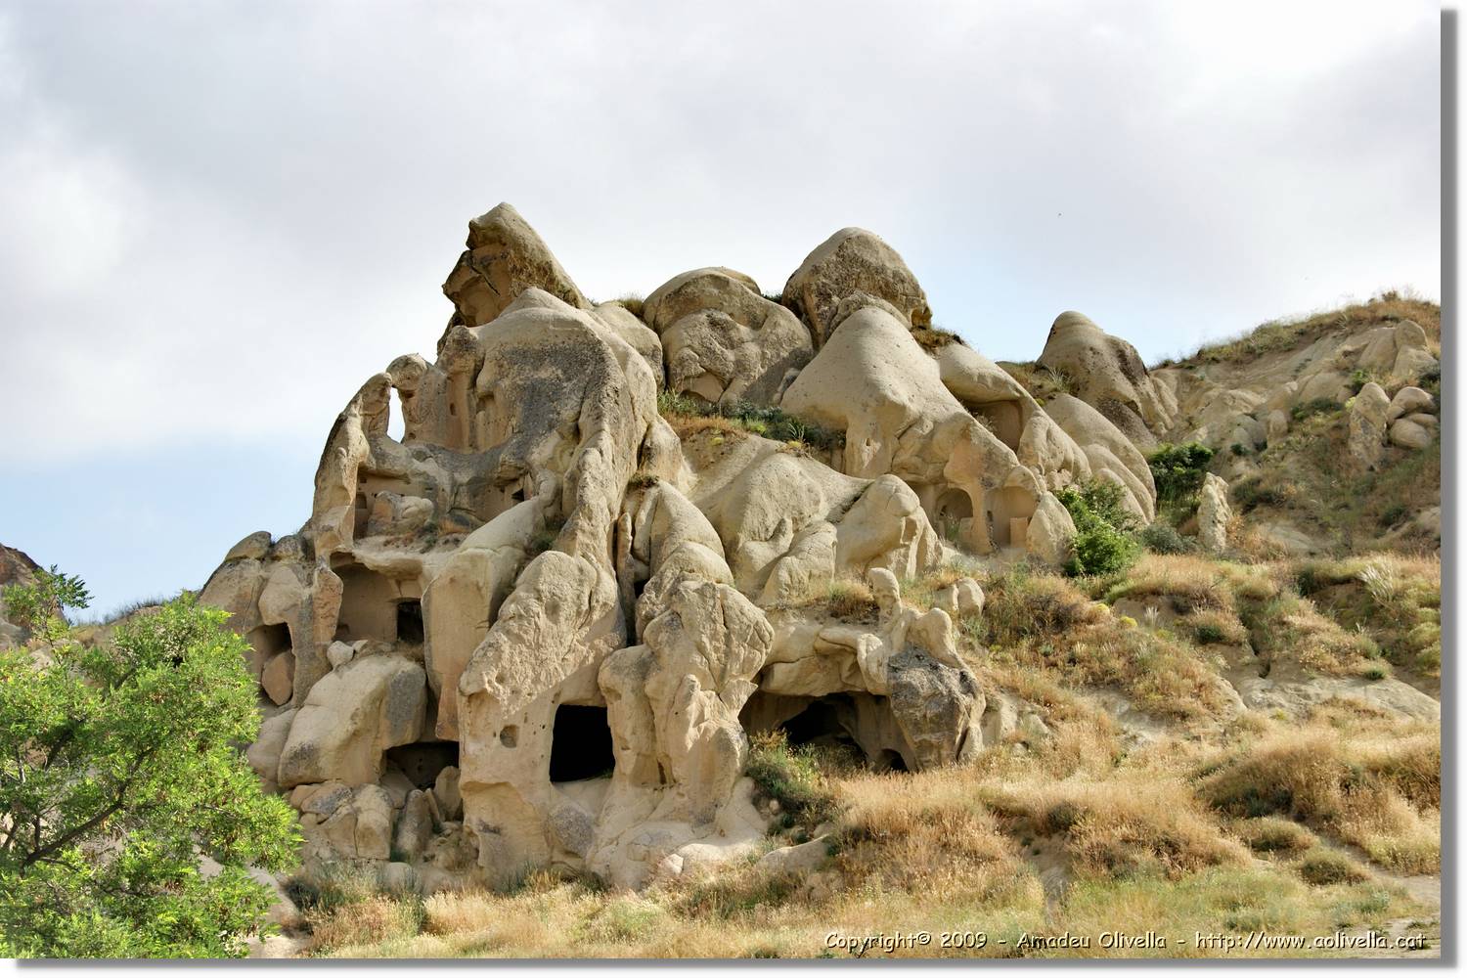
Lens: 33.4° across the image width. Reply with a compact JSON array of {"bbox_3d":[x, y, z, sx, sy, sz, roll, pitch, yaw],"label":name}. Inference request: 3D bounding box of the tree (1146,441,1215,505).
[{"bbox_3d":[13.346,-0.445,73.000,2.019,1.917,1.615,0,-6,0],"label":"tree"}]

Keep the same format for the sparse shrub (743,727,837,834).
[{"bbox_3d":[1.341,6.603,55.000,2.140,2.321,1.712,0,-6,0],"label":"sparse shrub"}]

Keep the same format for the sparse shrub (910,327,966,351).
[{"bbox_3d":[5.874,-4.301,70.000,1.608,0.722,1.286,0,-6,0],"label":"sparse shrub"}]

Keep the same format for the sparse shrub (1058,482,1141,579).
[{"bbox_3d":[9.839,1.083,66.000,2.259,2.600,2.000,0,-6,0],"label":"sparse shrub"}]

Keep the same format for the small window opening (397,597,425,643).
[{"bbox_3d":[-7.932,3.250,60.000,0.703,1.097,0.300,0,-6,-5],"label":"small window opening"}]

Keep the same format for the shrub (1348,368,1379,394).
[{"bbox_3d":[22.668,-3.900,88.000,1.155,0.949,0.924,0,-6,0],"label":"shrub"}]

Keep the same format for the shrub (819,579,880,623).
[{"bbox_3d":[2.780,2.684,59.000,1.494,1.051,1.195,0,-6,0],"label":"shrub"}]

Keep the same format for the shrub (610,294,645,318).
[{"bbox_3d":[-2.933,-5.087,68.000,0.988,0.670,0.791,0,-6,0],"label":"shrub"}]

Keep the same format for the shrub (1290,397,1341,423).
[{"bbox_3d":[20.460,-2.783,86.000,1.774,0.887,1.419,0,-6,0],"label":"shrub"}]

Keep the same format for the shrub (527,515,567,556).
[{"bbox_3d":[-4.661,1.159,61.000,1.001,0.951,0.801,0,-6,0],"label":"shrub"}]

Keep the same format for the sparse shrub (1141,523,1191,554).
[{"bbox_3d":[12.194,1.391,69.000,1.456,0.906,1.164,0,-6,0],"label":"sparse shrub"}]

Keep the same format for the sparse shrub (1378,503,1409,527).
[{"bbox_3d":[21.061,0.823,78.000,0.987,0.768,0.790,0,-6,0],"label":"sparse shrub"}]

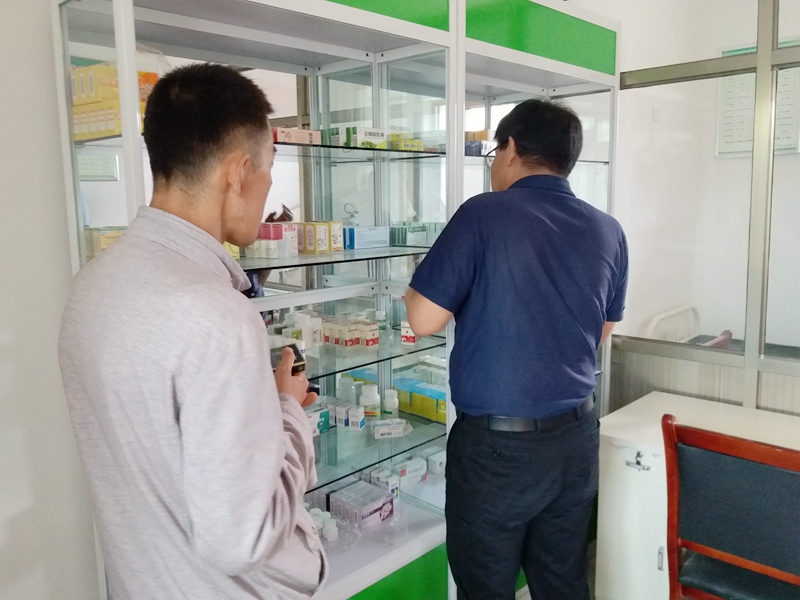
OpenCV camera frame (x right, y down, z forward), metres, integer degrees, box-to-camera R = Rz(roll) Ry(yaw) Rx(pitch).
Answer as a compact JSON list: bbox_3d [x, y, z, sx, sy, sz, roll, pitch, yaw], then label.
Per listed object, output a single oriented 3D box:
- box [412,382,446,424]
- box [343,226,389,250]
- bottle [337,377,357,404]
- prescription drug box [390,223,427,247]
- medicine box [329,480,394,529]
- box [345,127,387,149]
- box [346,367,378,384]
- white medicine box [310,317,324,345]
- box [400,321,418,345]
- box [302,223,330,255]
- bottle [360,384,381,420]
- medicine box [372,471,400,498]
[{"bbox_3d":[0.113,0.315,1.936,0.127,0.072,0.068,7,12,44],"label":"box"},{"bbox_3d":[-0.094,-0.176,1.841,0.049,0.059,0.132,7,12,44],"label":"box"},{"bbox_3d":[-0.187,0.320,2.192,0.065,0.101,0.065,9,13,44],"label":"bottle"},{"bbox_3d":[0.029,-0.214,2.136,0.076,0.060,0.099,9,13,44],"label":"prescription drug box"},{"bbox_3d":[-0.110,0.582,1.842,0.138,0.064,0.121,7,12,44],"label":"medicine box"},{"bbox_3d":[-0.082,-0.389,1.586,0.043,0.053,0.098,7,12,44],"label":"box"},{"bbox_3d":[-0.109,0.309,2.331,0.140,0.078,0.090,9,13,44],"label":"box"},{"bbox_3d":[-0.247,0.094,1.908,0.037,0.079,0.039,9,13,44],"label":"white medicine box"},{"bbox_3d":[0.028,0.088,1.780,0.039,0.061,0.036,2,9,19],"label":"box"},{"bbox_3d":[-0.217,-0.159,1.677,0.057,0.077,0.045,7,12,44],"label":"box"},{"bbox_3d":[-0.095,0.334,2.102,0.065,0.101,0.065,-1,9,0],"label":"bottle"},{"bbox_3d":[-0.041,0.564,1.970,0.071,0.060,0.039,7,12,44],"label":"medicine box"}]

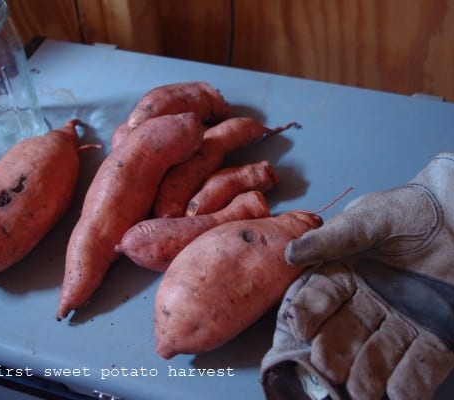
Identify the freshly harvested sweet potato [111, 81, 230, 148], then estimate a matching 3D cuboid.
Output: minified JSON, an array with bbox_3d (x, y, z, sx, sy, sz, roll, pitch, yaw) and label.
[{"bbox_3d":[-0.063,-0.093,0.743,0.137,0.047,0.053,-28,51,-20],"label":"freshly harvested sweet potato"}]

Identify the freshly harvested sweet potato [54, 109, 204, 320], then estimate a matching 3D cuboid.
[{"bbox_3d":[-0.102,-0.001,0.649,0.063,0.062,0.243,20,52,21],"label":"freshly harvested sweet potato"}]

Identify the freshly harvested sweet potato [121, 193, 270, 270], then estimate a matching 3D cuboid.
[{"bbox_3d":[-0.027,0.028,0.631,0.145,0.042,0.047,-18,49,-13],"label":"freshly harvested sweet potato"}]

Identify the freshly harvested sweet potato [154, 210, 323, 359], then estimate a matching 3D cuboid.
[{"bbox_3d":[0.012,0.057,0.576,0.186,0.078,0.078,-32,53,-23],"label":"freshly harvested sweet potato"}]

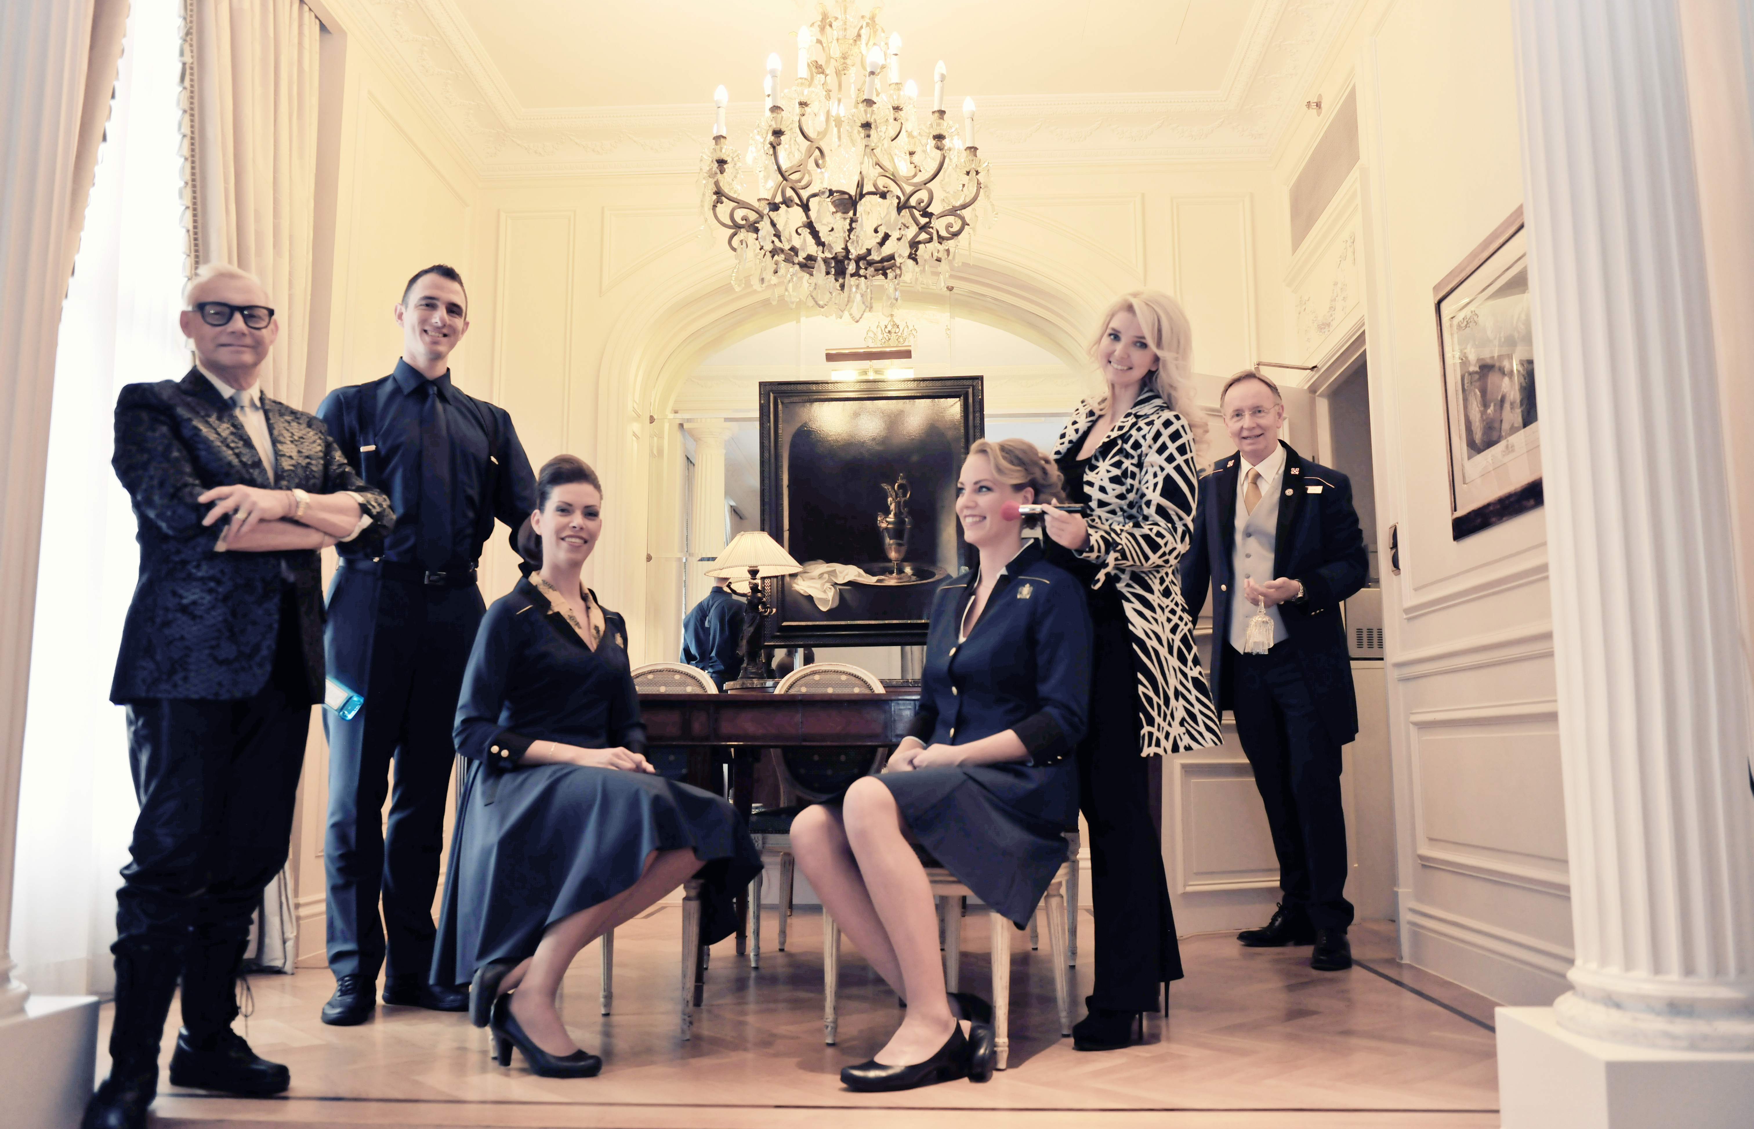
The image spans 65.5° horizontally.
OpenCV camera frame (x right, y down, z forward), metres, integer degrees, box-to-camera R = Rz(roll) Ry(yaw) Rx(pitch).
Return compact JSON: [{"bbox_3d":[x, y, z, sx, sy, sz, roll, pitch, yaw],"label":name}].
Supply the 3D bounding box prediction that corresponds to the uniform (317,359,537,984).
[{"bbox_3d":[-1.153,0.244,3.441,0.540,1.575,0.340,4,-9,-29],"label":"uniform"}]

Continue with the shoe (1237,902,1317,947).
[{"bbox_3d":[1.373,1.212,4.614,0.300,0.125,0.110,1,-8,-9],"label":"shoe"}]

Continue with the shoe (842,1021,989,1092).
[{"bbox_3d":[0.053,0.940,2.639,0.255,0.110,0.088,3,-9,-21],"label":"shoe"}]

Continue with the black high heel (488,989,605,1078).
[{"bbox_3d":[-0.684,0.975,2.828,0.235,0.150,0.085,-3,-8,19],"label":"black high heel"}]

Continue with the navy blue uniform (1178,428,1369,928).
[{"bbox_3d":[1.266,0.361,4.305,0.560,1.540,0.370,-5,-9,32],"label":"navy blue uniform"}]

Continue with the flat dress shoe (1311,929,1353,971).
[{"bbox_3d":[1.391,1.154,4.171,0.110,0.120,0.300,-3,-9,22],"label":"flat dress shoe"}]

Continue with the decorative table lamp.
[{"bbox_3d":[-0.496,0.167,5.518,0.395,0.608,0.395,-1,-8,3],"label":"decorative table lamp"}]

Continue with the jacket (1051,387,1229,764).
[{"bbox_3d":[0.606,0.010,3.203,0.380,0.867,0.450,6,-10,-38],"label":"jacket"}]

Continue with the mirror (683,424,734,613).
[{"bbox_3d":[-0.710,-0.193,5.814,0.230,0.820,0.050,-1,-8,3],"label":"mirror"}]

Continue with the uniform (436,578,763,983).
[{"bbox_3d":[-0.647,0.480,3.079,0.520,0.920,0.700,7,-10,-42],"label":"uniform"}]

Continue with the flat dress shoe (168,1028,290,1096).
[{"bbox_3d":[-1.290,0.981,2.716,0.265,0.120,0.105,-3,-8,19],"label":"flat dress shoe"}]

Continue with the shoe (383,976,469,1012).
[{"bbox_3d":[-1.109,1.057,3.473,0.305,0.120,0.110,-4,-9,25],"label":"shoe"}]

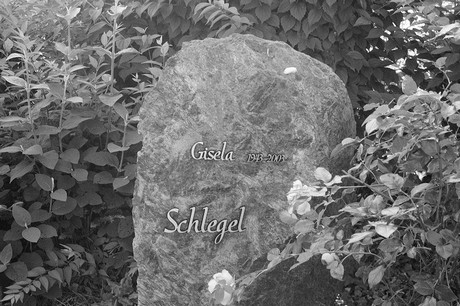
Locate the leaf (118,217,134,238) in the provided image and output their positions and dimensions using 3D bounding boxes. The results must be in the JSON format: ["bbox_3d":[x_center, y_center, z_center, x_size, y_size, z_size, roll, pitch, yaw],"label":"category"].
[{"bbox_3d":[-0.333,0.240,2.750,0.048,0.076,0.012,-11,-24,-13],"label":"leaf"}]

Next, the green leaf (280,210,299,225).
[{"bbox_3d":[0.161,0.177,2.350,0.054,0.018,0.047,7,55,19],"label":"green leaf"}]

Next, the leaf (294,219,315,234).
[{"bbox_3d":[0.203,0.200,2.330,0.054,0.048,0.015,11,-30,6],"label":"leaf"}]

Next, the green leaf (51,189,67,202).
[{"bbox_3d":[-0.491,0.122,2.450,0.055,0.011,0.038,18,45,21],"label":"green leaf"}]

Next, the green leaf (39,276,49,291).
[{"bbox_3d":[-0.522,0.367,2.400,0.022,0.049,0.008,-21,-20,-28],"label":"green leaf"}]

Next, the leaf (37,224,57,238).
[{"bbox_3d":[-0.538,0.229,2.500,0.078,0.012,0.045,15,47,19],"label":"leaf"}]

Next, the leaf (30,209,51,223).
[{"bbox_3d":[-0.558,0.184,2.520,0.067,0.012,0.047,-19,49,-17],"label":"leaf"}]

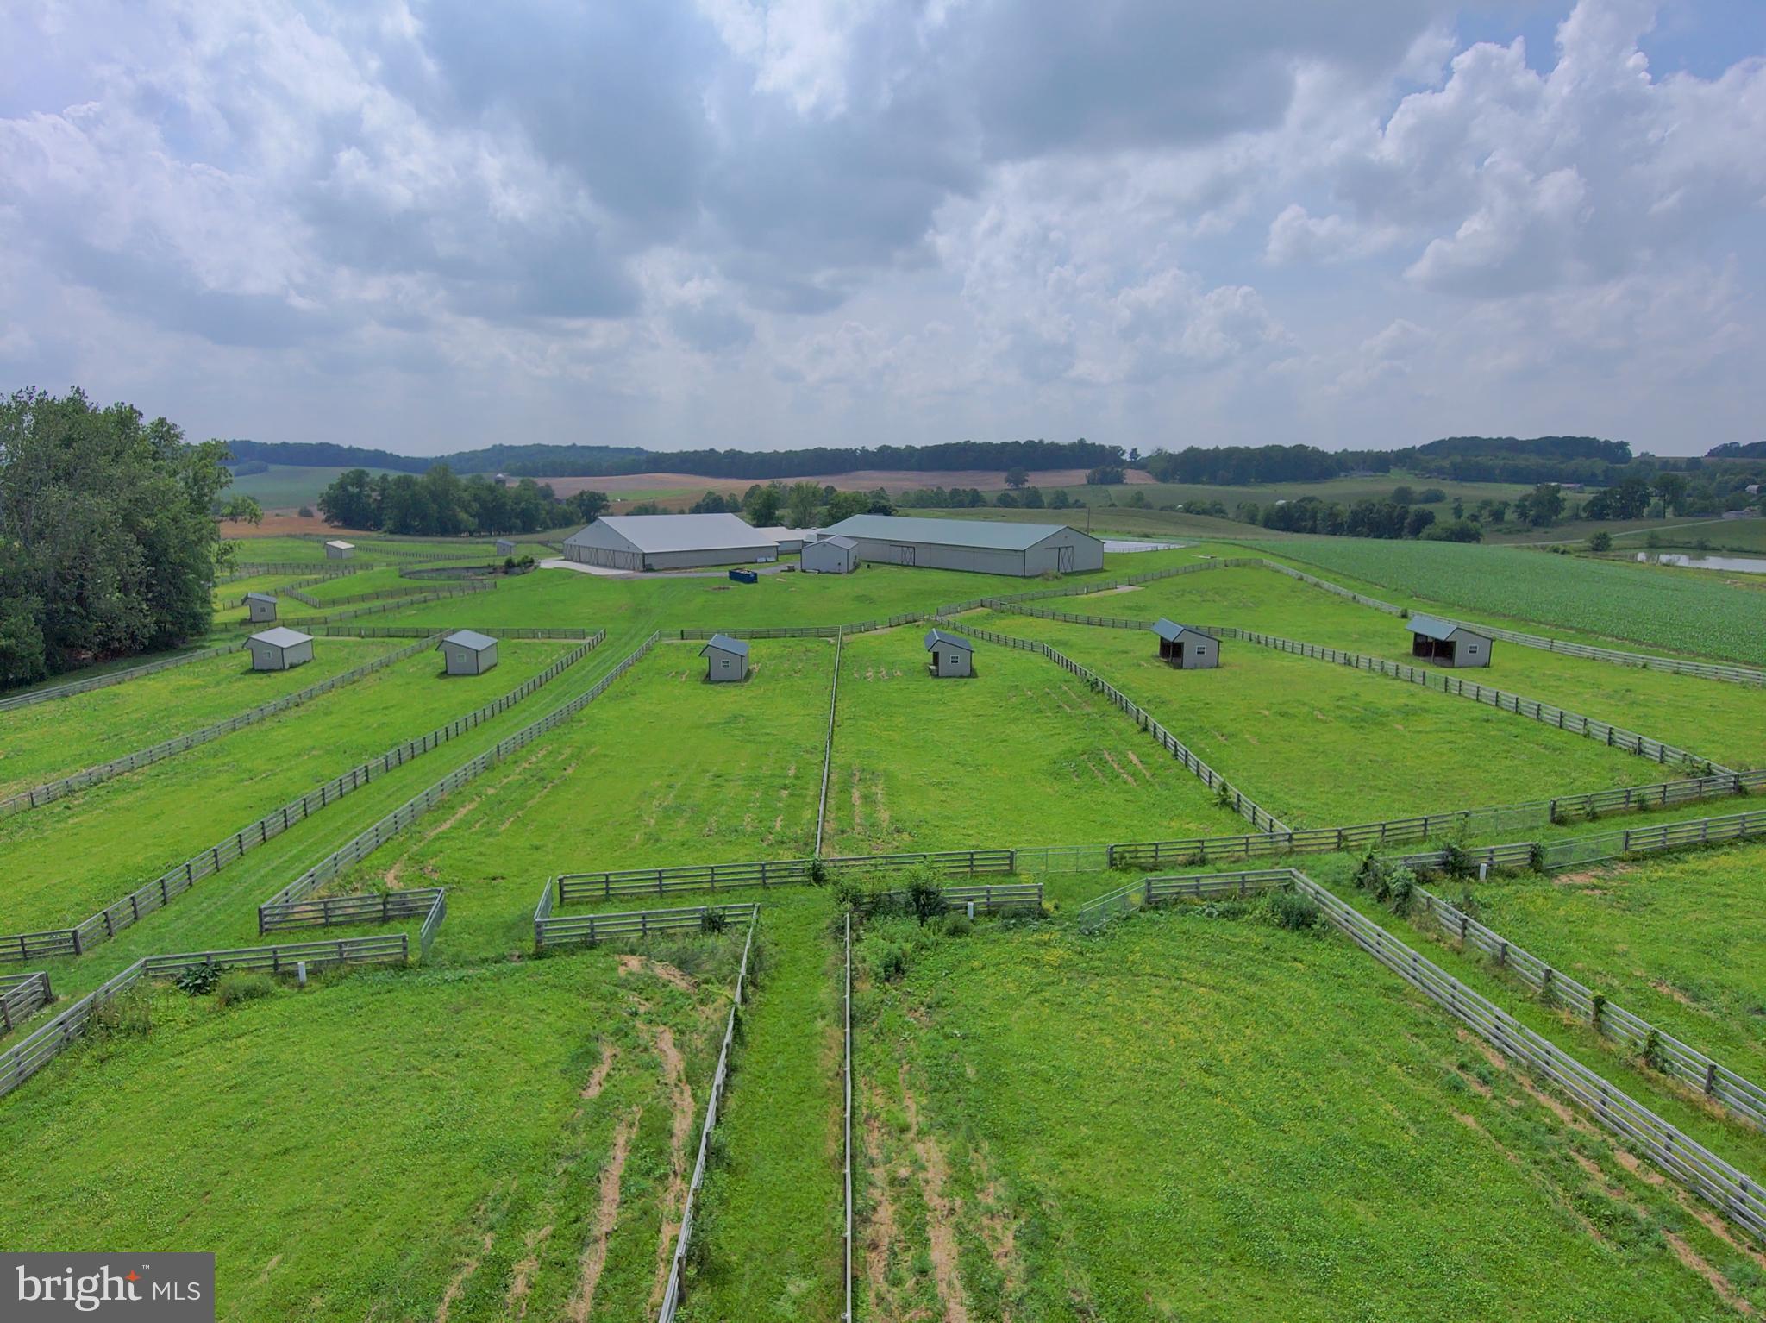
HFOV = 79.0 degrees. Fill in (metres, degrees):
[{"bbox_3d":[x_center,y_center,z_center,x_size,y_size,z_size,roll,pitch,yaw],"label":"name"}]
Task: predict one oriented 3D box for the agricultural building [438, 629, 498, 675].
[{"bbox_3d":[-48.360,-1.134,124.861,4.770,4.032,6.778,0,10,-2],"label":"agricultural building"}]

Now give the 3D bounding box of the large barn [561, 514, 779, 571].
[{"bbox_3d":[-46.377,-26.808,231.458,31.362,9.566,39.145,-8,13,-38],"label":"large barn"}]

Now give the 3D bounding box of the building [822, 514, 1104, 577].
[{"bbox_3d":[14.853,-26.139,232.595,24.811,9.175,63.416,-9,14,-40],"label":"building"}]

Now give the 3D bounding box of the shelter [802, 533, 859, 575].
[{"bbox_3d":[-10.296,-21.376,211.092,8.899,5.955,16.773,1,10,5],"label":"shelter"}]

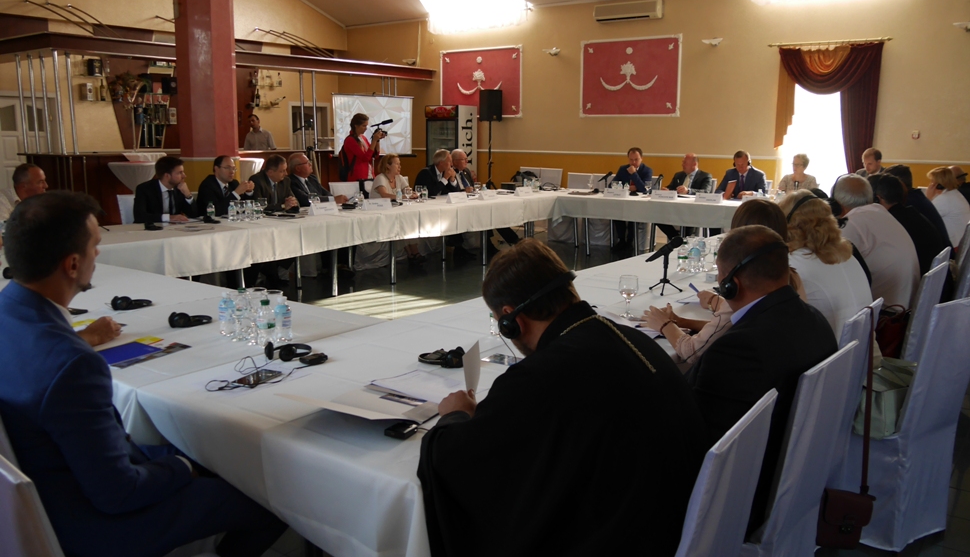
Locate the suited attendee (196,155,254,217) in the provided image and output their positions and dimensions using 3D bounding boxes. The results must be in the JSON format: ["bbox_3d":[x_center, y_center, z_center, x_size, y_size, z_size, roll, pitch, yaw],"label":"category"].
[{"bbox_3d":[-2.384,-0.485,7.204,0.740,1.228,0.540,9,14,37],"label":"suited attendee"}]

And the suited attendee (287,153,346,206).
[{"bbox_3d":[-1.808,-0.717,8.574,0.800,1.295,0.560,5,11,22],"label":"suited attendee"}]

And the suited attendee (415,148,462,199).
[{"bbox_3d":[-0.524,-1.017,10.234,0.800,1.300,0.560,5,11,22],"label":"suited attendee"}]

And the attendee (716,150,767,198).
[{"bbox_3d":[3.053,-0.887,9.363,0.580,1.257,0.780,7,13,33],"label":"attendee"}]

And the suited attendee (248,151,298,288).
[{"bbox_3d":[-2.033,-0.560,7.601,0.720,1.228,0.520,9,14,37],"label":"suited attendee"}]

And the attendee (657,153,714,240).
[{"bbox_3d":[2.489,-0.939,9.718,0.580,1.219,0.780,7,13,33],"label":"attendee"}]

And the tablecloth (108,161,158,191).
[{"bbox_3d":[-3.758,-0.709,8.625,0.720,1.115,0.720,8,13,36],"label":"tablecloth"}]

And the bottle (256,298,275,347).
[{"bbox_3d":[-0.825,0.168,2.945,0.071,0.178,0.071,8,13,36],"label":"bottle"}]

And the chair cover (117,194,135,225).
[{"bbox_3d":[-2.817,-0.263,6.823,0.520,0.931,0.460,9,14,37],"label":"chair cover"}]

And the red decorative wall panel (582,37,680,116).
[{"bbox_3d":[2.098,-2.956,11.567,1.654,1.152,0.061,9,13,37],"label":"red decorative wall panel"}]

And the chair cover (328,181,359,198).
[{"bbox_3d":[-1.502,-0.633,9.068,0.520,0.955,0.440,8,13,36],"label":"chair cover"}]

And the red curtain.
[{"bbox_3d":[4.079,-1.600,9.480,1.149,2.391,0.200,8,13,36],"label":"red curtain"}]

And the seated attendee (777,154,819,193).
[{"bbox_3d":[3.665,-0.821,9.353,0.480,1.300,0.740,10,14,41],"label":"seated attendee"}]

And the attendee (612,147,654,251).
[{"bbox_3d":[1.962,-1.079,10.573,0.560,1.335,0.800,8,13,36],"label":"attendee"}]

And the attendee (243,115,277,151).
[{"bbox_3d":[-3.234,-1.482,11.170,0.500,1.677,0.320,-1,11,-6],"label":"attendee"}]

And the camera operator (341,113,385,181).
[{"bbox_3d":[-1.476,-1.113,9.314,0.580,1.673,0.500,5,12,23],"label":"camera operator"}]

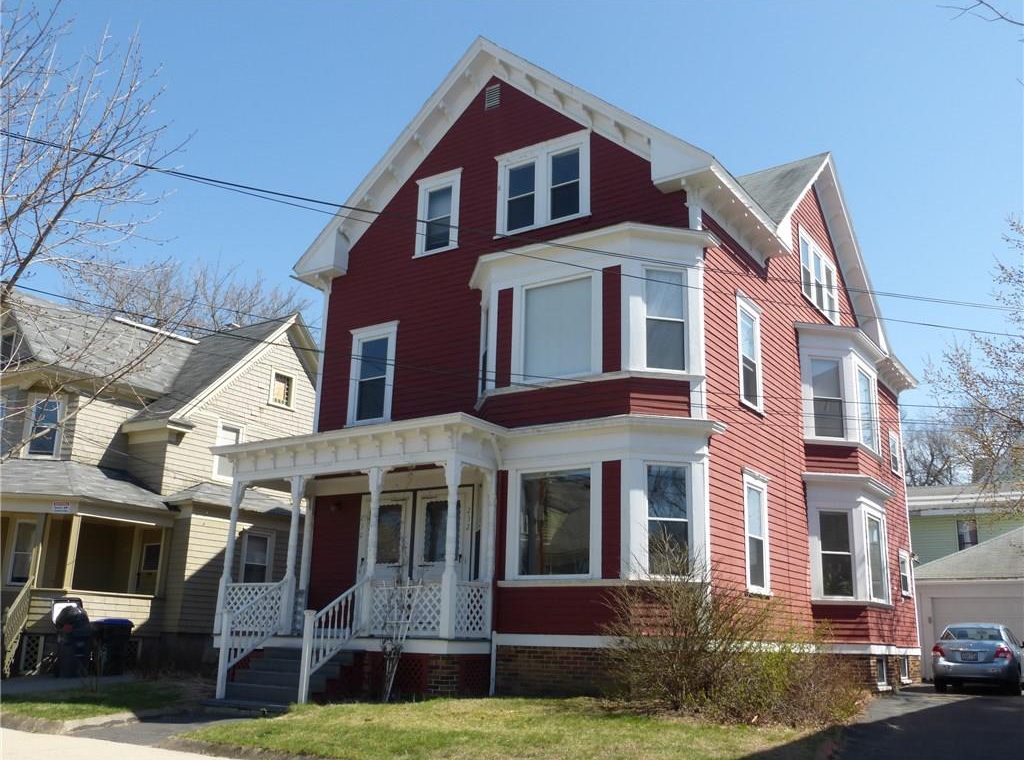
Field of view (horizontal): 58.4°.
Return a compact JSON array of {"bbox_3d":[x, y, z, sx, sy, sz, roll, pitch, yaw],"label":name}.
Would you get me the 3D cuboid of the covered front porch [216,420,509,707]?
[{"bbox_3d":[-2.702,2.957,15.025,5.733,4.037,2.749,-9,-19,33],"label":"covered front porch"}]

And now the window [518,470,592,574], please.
[{"bbox_3d":[0.564,1.943,12.542,1.203,1.468,0.120,-9,-18,34],"label":"window"}]

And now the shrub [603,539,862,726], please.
[{"bbox_3d":[2.926,3.334,12.283,2.457,2.059,3.276,-9,-19,33],"label":"shrub"}]

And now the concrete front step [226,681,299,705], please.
[{"bbox_3d":[-3.497,4.496,13.127,1.498,0.175,0.339,-9,-19,33],"label":"concrete front step"}]

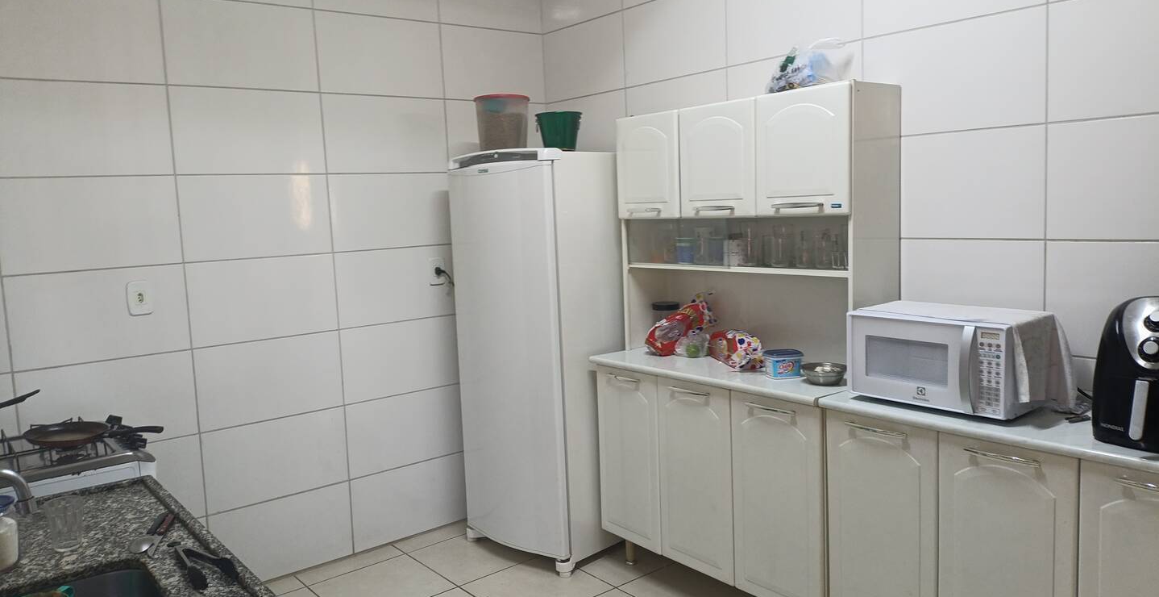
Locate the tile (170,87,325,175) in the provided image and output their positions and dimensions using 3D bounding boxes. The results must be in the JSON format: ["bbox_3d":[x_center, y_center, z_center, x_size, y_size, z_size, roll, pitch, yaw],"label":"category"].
[{"bbox_3d":[-1.265,-0.639,3.227,0.563,0.320,0.010,-7,8,-37],"label":"tile"}]

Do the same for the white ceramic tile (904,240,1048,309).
[{"bbox_3d":[1.145,-0.021,2.614,0.012,0.322,0.573,-8,8,-38],"label":"white ceramic tile"}]

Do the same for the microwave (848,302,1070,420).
[{"bbox_3d":[1.047,0.170,2.394,0.300,0.262,0.469,-7,8,-36],"label":"microwave"}]

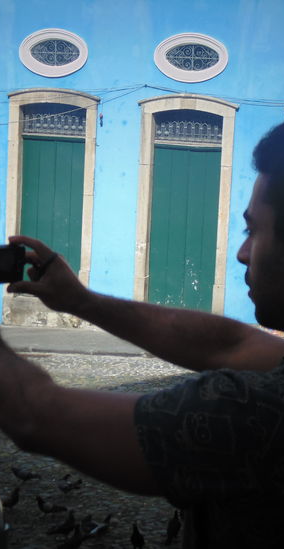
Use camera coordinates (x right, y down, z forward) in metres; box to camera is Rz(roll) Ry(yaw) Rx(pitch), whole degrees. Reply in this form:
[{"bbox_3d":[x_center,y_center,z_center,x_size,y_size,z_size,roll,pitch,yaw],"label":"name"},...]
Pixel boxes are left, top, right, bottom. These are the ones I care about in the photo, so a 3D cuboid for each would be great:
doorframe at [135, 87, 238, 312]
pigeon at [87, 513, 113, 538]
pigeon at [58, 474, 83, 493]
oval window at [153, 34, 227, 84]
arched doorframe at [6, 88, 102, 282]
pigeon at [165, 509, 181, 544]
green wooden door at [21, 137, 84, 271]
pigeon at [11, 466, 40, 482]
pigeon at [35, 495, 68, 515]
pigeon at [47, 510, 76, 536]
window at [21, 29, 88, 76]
[{"bbox_3d":[0.700,-1.147,20.373,1.739,3.651,0.280,6,9,20],"label":"doorframe"},{"bbox_3d":[-0.383,2.230,10.809,0.280,0.220,0.120,-2,10,-29],"label":"pigeon"},{"bbox_3d":[-0.689,2.007,11.803,0.270,0.190,0.110,-1,9,-24],"label":"pigeon"},{"bbox_3d":[0.825,-3.625,20.564,1.318,0.842,0.150,6,9,21],"label":"oval window"},{"bbox_3d":[-1.642,-1.407,21.922,1.794,3.795,0.280,6,9,21],"label":"arched doorframe"},{"bbox_3d":[0.275,2.205,10.655,0.110,0.230,0.260,6,9,21],"label":"pigeon"},{"bbox_3d":[-1.646,-0.995,22.075,1.254,2.861,0.080,6,9,21],"label":"green wooden door"},{"bbox_3d":[-1.187,2.066,12.634,0.290,0.180,0.120,1,9,-10],"label":"pigeon"},{"bbox_3d":[-0.816,2.093,11.163,0.285,0.200,0.110,1,9,-9],"label":"pigeon"},{"bbox_3d":[-0.711,2.226,10.896,0.270,0.230,0.120,-1,9,-21],"label":"pigeon"},{"bbox_3d":[-1.484,-3.763,20.848,1.285,0.818,0.160,6,9,20],"label":"window"}]

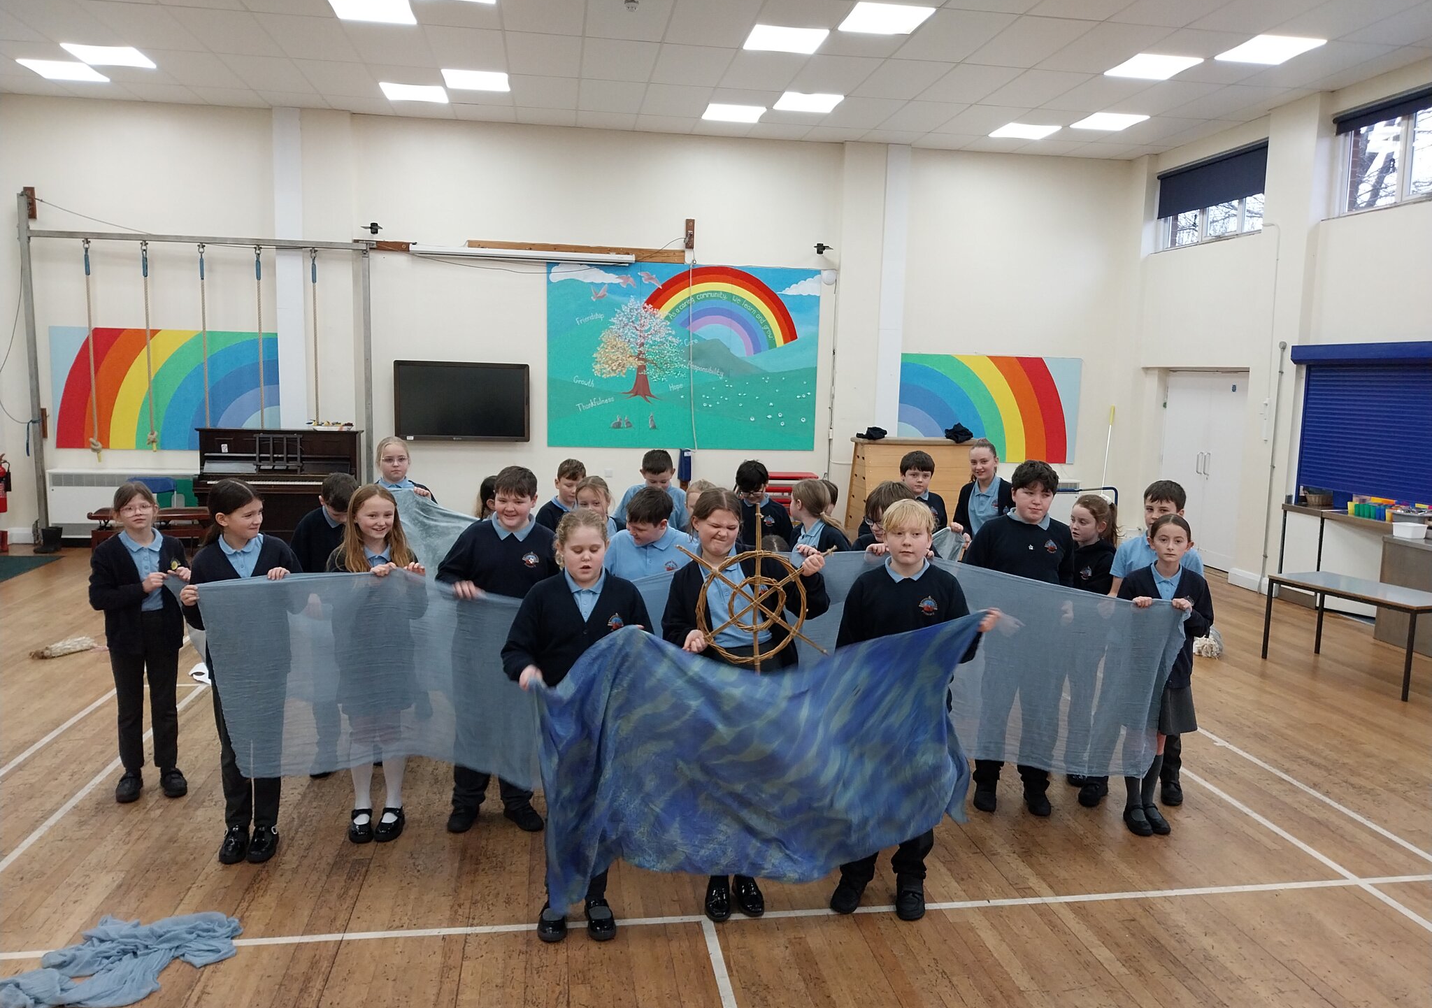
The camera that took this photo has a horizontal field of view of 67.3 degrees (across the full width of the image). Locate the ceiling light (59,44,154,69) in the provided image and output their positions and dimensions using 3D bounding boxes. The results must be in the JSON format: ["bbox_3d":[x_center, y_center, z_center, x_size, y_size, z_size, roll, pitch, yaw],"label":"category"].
[{"bbox_3d":[-5.081,-3.789,9.050,0.600,0.050,0.600,0,7,-9],"label":"ceiling light"}]

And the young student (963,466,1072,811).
[{"bbox_3d":[1.353,0.594,4.806,0.490,1.550,0.360,2,7,6],"label":"young student"}]

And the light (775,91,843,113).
[{"bbox_3d":[0.847,-3.731,9.971,0.585,0.040,0.585,0,7,-9],"label":"light"}]

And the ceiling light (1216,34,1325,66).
[{"bbox_3d":[4.170,-3.404,8.065,0.600,0.050,0.600,1,7,-9],"label":"ceiling light"}]

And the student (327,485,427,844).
[{"bbox_3d":[-1.373,0.643,4.386,0.390,1.430,0.340,0,7,-16],"label":"student"}]

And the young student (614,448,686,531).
[{"bbox_3d":[-0.358,0.435,6.014,0.430,1.490,0.340,1,7,-4],"label":"young student"}]

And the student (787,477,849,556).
[{"bbox_3d":[0.512,0.563,5.553,0.360,1.390,0.410,-5,10,-43],"label":"student"}]

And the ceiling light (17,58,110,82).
[{"bbox_3d":[-5.766,-3.852,9.559,0.600,0.050,0.600,1,7,-9],"label":"ceiling light"}]

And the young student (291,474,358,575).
[{"bbox_3d":[-1.747,0.528,4.888,0.420,1.400,0.320,-2,8,-27],"label":"young student"}]

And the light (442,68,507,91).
[{"bbox_3d":[-2.116,-3.765,9.505,0.600,0.050,0.600,0,7,-9],"label":"light"}]

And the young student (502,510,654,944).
[{"bbox_3d":[-0.451,0.713,3.546,0.480,1.420,0.360,1,7,-6],"label":"young student"}]

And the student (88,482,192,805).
[{"bbox_3d":[-2.513,0.596,4.693,0.440,1.380,0.360,-3,8,-31],"label":"student"}]

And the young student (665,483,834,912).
[{"bbox_3d":[0.082,0.706,3.841,0.560,1.510,0.410,1,7,-6],"label":"young student"}]

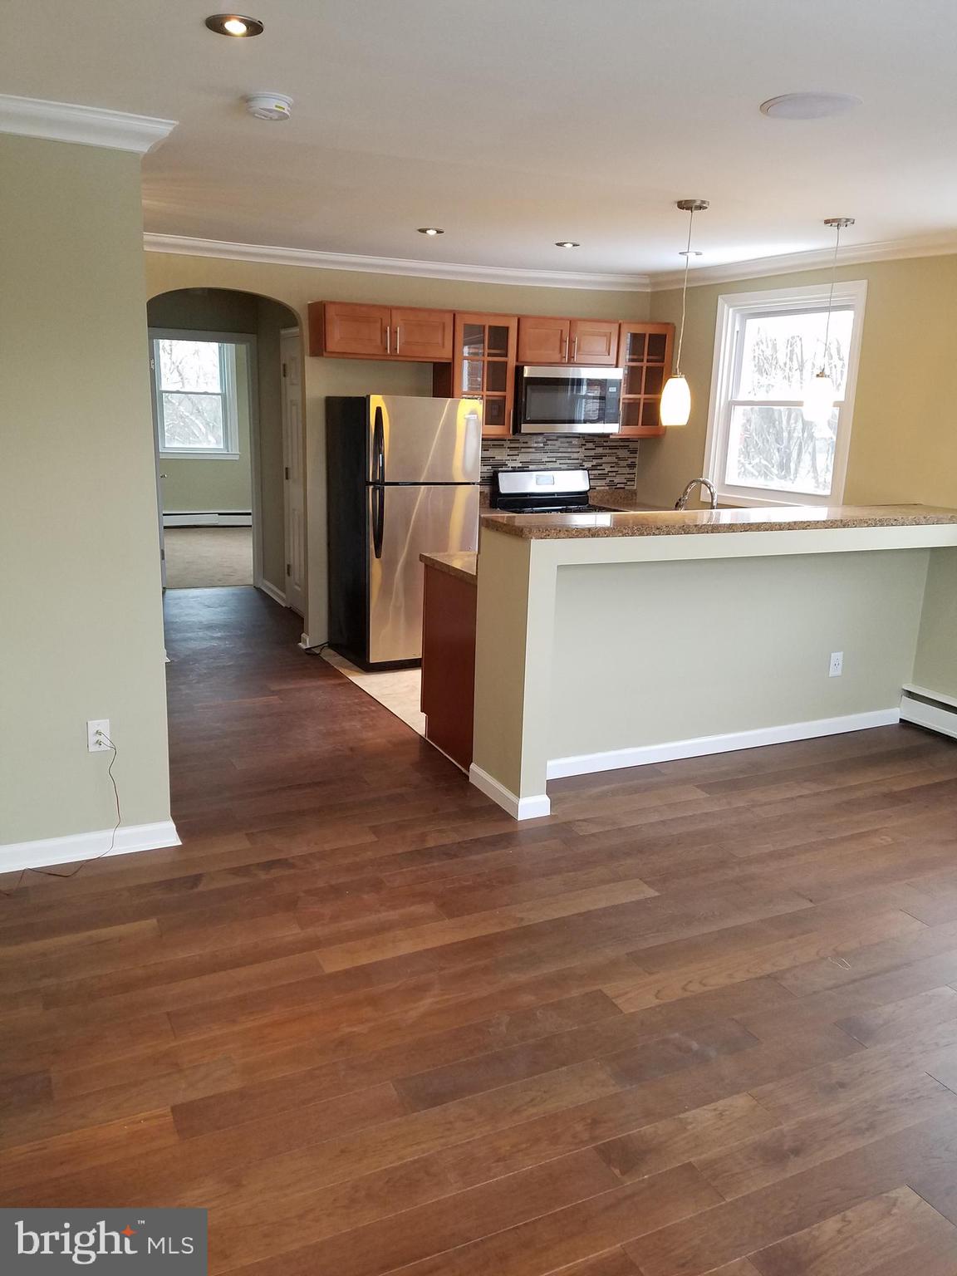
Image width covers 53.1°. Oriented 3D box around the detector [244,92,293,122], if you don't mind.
[{"bbox_3d":[-0.575,-1.467,2.647,0.128,0.043,0.128,-5,16,-25],"label":"detector"}]

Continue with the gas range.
[{"bbox_3d":[0.571,-0.553,6.647,0.757,1.152,0.670,-5,16,-25],"label":"gas range"}]

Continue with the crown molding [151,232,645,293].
[{"bbox_3d":[-0.364,-2.360,6.090,3.530,0.085,0.080,-5,16,-25],"label":"crown molding"}]

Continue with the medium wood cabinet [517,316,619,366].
[{"bbox_3d":[0.524,-1.990,6.491,0.762,0.300,0.320,-5,16,-25],"label":"medium wood cabinet"}]

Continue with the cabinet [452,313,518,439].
[{"bbox_3d":[-0.022,-1.711,6.269,0.453,0.769,0.327,-5,16,-25],"label":"cabinet"}]

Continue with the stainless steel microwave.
[{"bbox_3d":[0.548,-1.633,6.567,0.757,0.424,0.400,-5,16,-25],"label":"stainless steel microwave"}]

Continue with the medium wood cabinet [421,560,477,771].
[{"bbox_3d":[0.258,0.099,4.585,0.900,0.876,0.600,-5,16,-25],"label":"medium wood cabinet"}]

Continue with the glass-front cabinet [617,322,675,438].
[{"bbox_3d":[1.078,-1.817,6.789,0.462,0.769,0.327,-5,16,-25],"label":"glass-front cabinet"}]

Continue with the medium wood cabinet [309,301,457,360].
[{"bbox_3d":[-0.596,-1.880,5.940,0.832,0.305,0.327,-5,16,-25],"label":"medium wood cabinet"}]

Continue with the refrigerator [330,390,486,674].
[{"bbox_3d":[-0.483,-0.684,6.080,0.720,1.636,0.750,-6,16,-27],"label":"refrigerator"}]

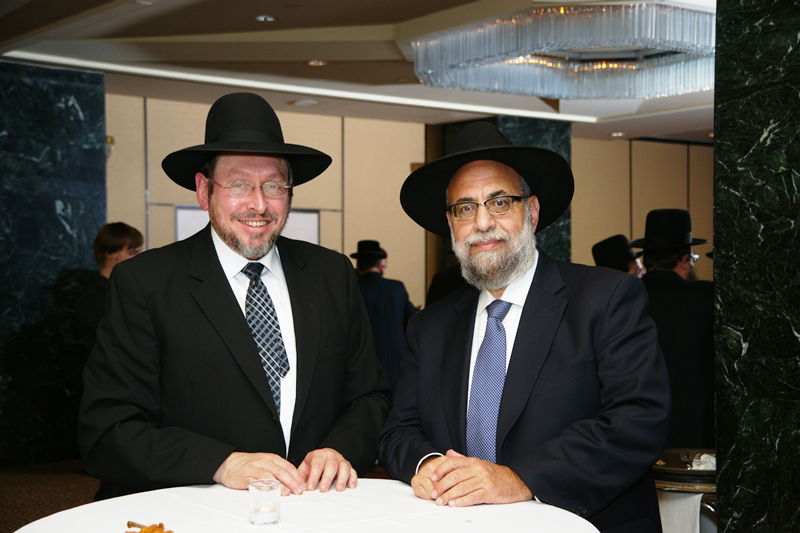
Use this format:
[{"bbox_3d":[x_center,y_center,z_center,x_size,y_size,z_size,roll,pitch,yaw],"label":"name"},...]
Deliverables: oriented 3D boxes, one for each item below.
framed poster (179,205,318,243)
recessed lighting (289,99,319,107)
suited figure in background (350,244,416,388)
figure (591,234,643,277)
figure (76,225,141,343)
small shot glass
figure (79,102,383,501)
[{"bbox_3d":[-1.280,-0.080,10.450,1.480,0.850,0.040,0,0,-37],"label":"framed poster"},{"bbox_3d":[-0.790,-1.342,10.000,0.230,0.050,0.230,0,0,0],"label":"recessed lighting"},{"bbox_3d":[-0.160,0.635,10.000,0.600,1.710,0.400,0,0,23],"label":"suited figure in background"},{"bbox_3d":[0.980,0.680,5.750,0.520,1.660,0.380,0,0,37],"label":"figure"},{"bbox_3d":[-1.210,0.660,5.200,0.380,1.690,0.480,0,0,-35],"label":"figure"},{"bbox_3d":[-0.218,0.381,1.975,0.051,0.063,0.051,0,0,0],"label":"small shot glass"},{"bbox_3d":[-0.320,0.590,2.420,0.620,1.820,0.500,0,0,-20],"label":"figure"}]

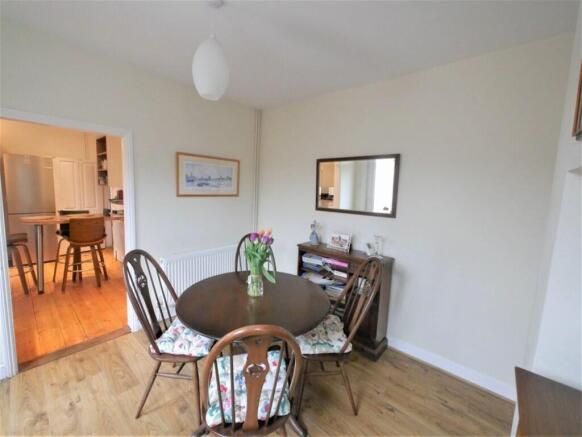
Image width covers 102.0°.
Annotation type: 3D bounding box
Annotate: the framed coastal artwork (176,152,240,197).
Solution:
[{"bbox_3d":[-0.989,-0.522,2.962,0.025,0.492,0.875,7,8,39],"label":"framed coastal artwork"}]

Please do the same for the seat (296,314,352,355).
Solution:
[{"bbox_3d":[0.232,0.869,1.793,0.410,0.050,0.420,2,6,-4],"label":"seat"}]

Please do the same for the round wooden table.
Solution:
[{"bbox_3d":[-0.277,0.934,1.800,1.110,0.730,1.110,2,6,0],"label":"round wooden table"}]

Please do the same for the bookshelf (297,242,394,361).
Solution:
[{"bbox_3d":[0.525,0.800,2.517,0.962,0.901,0.311,7,8,39],"label":"bookshelf"}]

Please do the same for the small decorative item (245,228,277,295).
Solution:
[{"bbox_3d":[-0.217,0.346,1.763,0.200,0.450,0.190,2,6,0],"label":"small decorative item"}]

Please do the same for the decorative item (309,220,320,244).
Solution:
[{"bbox_3d":[0.281,0.181,2.767,0.100,0.255,0.090,7,8,39],"label":"decorative item"}]

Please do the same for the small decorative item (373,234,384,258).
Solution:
[{"bbox_3d":[0.849,0.280,2.272,0.085,0.210,0.080,7,8,39],"label":"small decorative item"}]

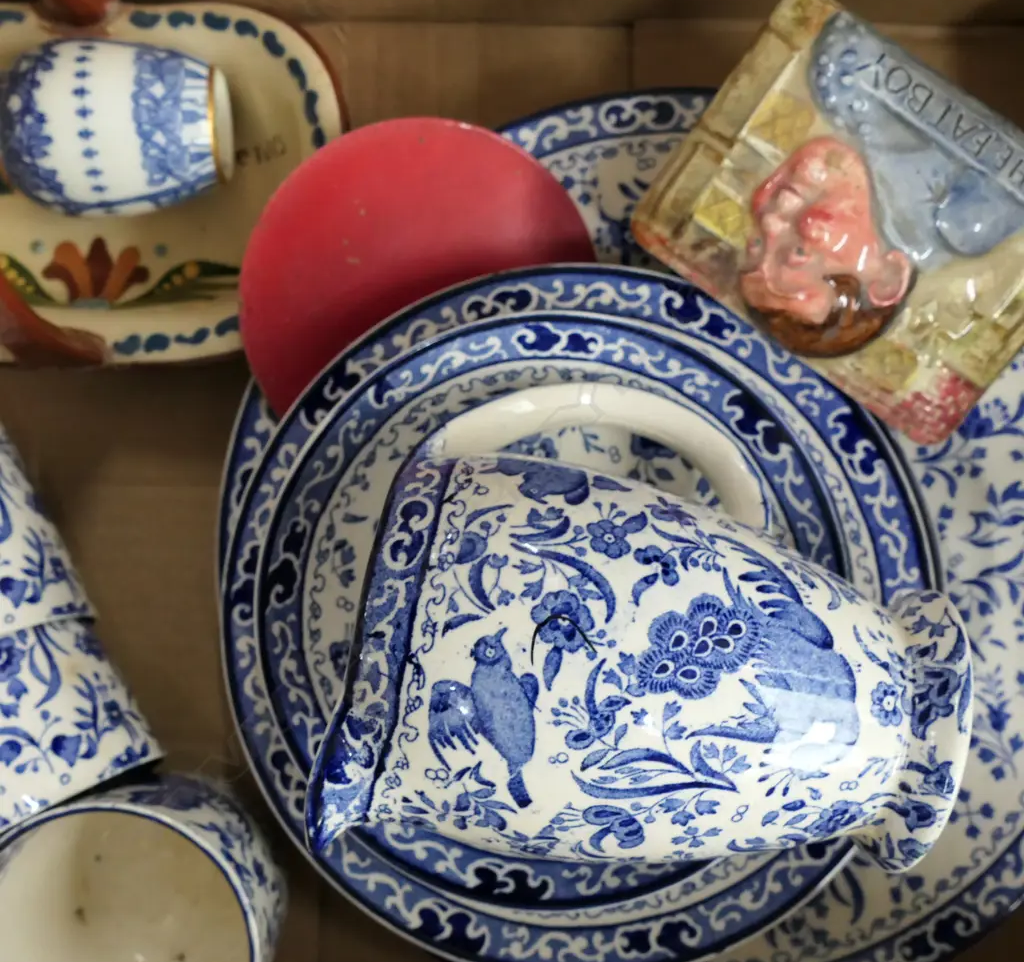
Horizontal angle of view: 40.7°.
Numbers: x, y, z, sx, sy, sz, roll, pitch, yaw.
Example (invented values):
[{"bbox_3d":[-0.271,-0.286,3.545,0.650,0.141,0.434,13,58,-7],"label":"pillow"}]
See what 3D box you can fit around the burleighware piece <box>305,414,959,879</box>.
[{"bbox_3d":[0.040,0.046,0.422,0.171,0.111,0.163,10,67,-3],"label":"burleighware piece"}]

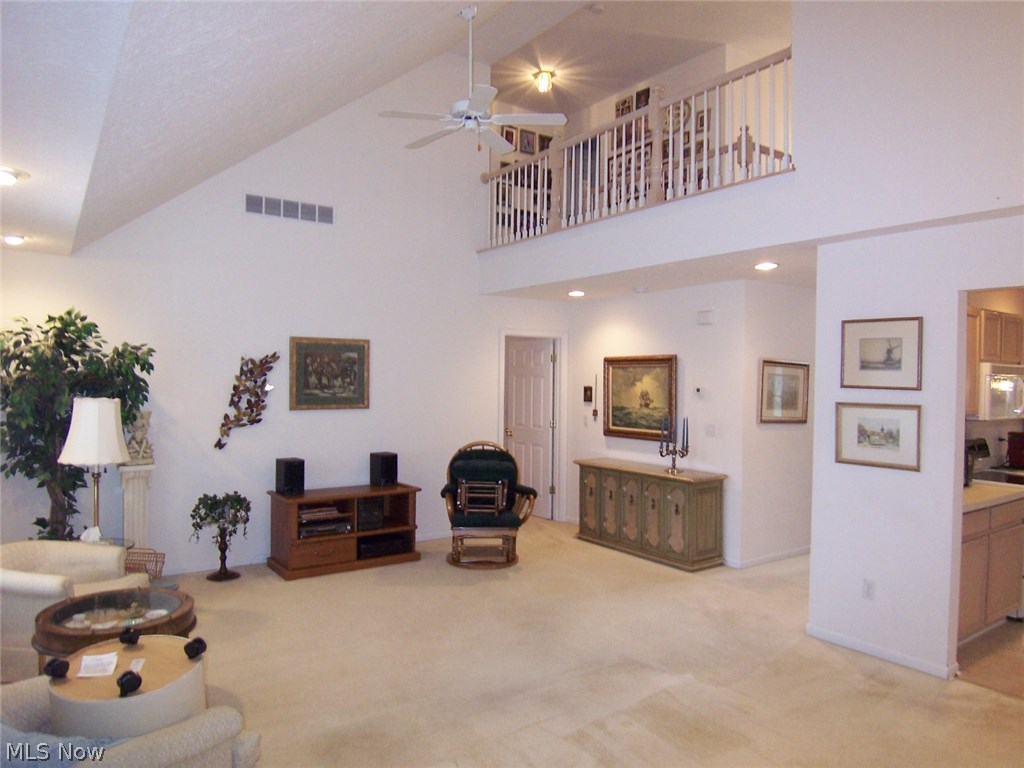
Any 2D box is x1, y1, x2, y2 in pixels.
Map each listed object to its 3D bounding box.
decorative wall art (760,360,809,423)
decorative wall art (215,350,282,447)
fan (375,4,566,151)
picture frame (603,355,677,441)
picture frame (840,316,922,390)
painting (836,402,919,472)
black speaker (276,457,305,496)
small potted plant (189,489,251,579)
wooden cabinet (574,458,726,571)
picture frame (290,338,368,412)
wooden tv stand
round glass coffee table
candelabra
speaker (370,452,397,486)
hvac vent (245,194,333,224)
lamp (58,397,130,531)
[{"bbox_3d":[2.415,0.083,6.042,0.727,0.533,0.038,1,1,-36],"label":"decorative wall art"},{"bbox_3d":[-2.166,0.131,5.591,0.510,0.793,0.060,1,1,-36],"label":"decorative wall art"},{"bbox_3d":[-0.249,-2.135,4.713,1.250,0.920,1.270,1,1,7],"label":"fan"},{"bbox_3d":[1.256,0.131,6.659,0.055,0.798,0.960,1,1,-36],"label":"picture frame"},{"bbox_3d":[2.137,-0.173,3.958,0.025,0.405,0.455,0,1,-35],"label":"picture frame"},{"bbox_3d":[2.124,0.301,3.973,0.025,0.365,0.485,0,1,-35],"label":"painting"},{"bbox_3d":[-1.828,0.767,5.614,0.162,0.282,0.210,0,1,-36],"label":"black speaker"},{"bbox_3d":[-2.230,1.165,5.252,0.460,0.680,0.440,1,1,-36],"label":"small potted plant"},{"bbox_3d":[1.232,1.166,6.304,0.465,0.756,1.475,1,1,-36],"label":"wooden cabinet"},{"bbox_3d":[-1.605,-0.084,6.017,0.721,0.626,0.035,1,1,-36],"label":"picture frame"},{"bbox_3d":[-1.396,1.205,5.734,1.155,0.607,0.525,1,1,-36],"label":"wooden tv stand"},{"bbox_3d":[-1.968,1.338,3.394,0.713,0.430,0.713,0,1,-35],"label":"round glass coffee table"},{"bbox_3d":[1.471,0.534,6.146,0.260,0.525,0.270,0,1,-35],"label":"candelabra"},{"bbox_3d":[-1.151,0.771,6.125,0.162,0.281,0.195,0,1,-41],"label":"speaker"},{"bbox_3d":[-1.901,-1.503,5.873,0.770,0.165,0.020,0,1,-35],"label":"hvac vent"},{"bbox_3d":[-2.619,0.792,4.256,0.450,1.422,0.450,1,1,-36],"label":"lamp"}]

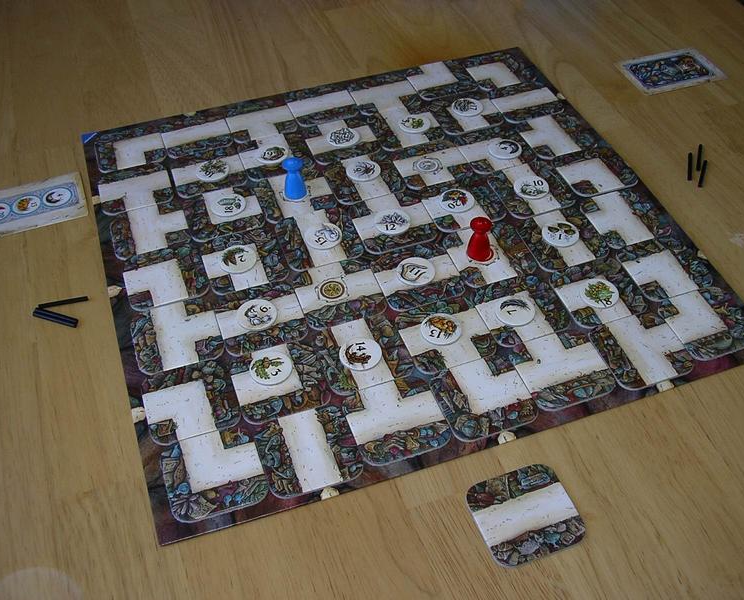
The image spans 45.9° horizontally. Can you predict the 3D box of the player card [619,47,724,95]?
[{"bbox_3d":[0.245,-0.188,0.721,0.076,0.001,0.051,-14,47,-13],"label":"player card"}]

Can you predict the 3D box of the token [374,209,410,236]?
[{"bbox_3d":[0.014,-0.052,0.589,0.024,0.002,0.024,-1,46,1],"label":"token"}]

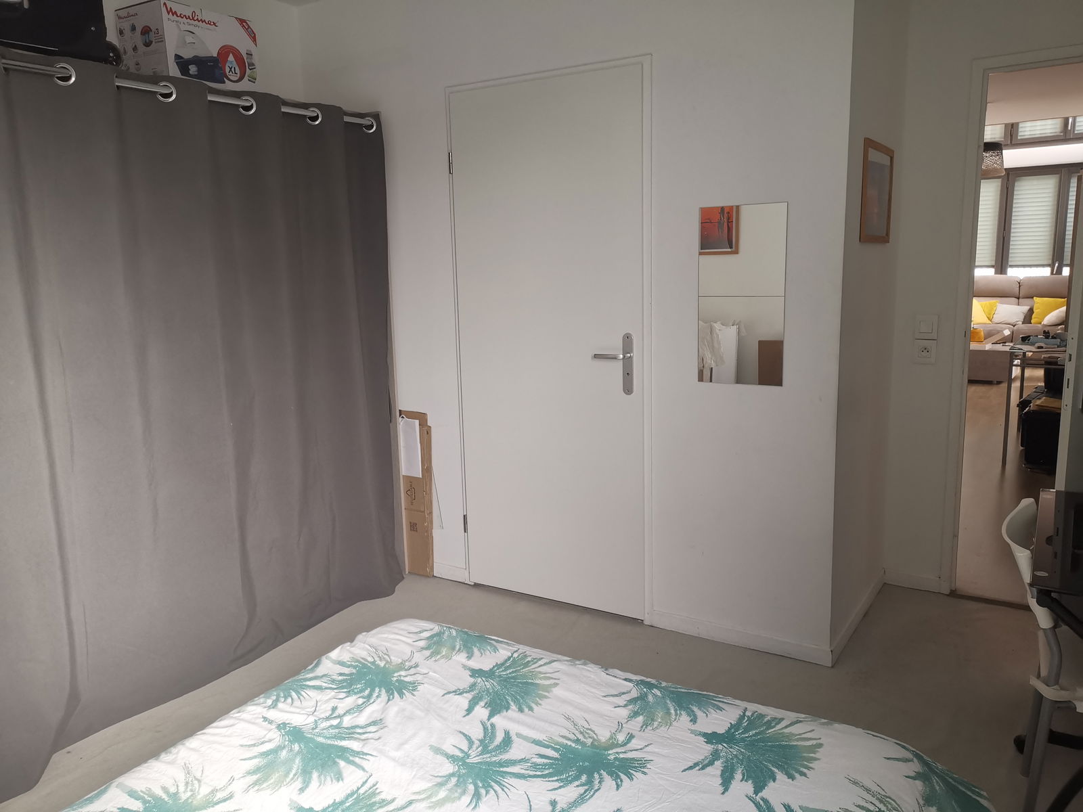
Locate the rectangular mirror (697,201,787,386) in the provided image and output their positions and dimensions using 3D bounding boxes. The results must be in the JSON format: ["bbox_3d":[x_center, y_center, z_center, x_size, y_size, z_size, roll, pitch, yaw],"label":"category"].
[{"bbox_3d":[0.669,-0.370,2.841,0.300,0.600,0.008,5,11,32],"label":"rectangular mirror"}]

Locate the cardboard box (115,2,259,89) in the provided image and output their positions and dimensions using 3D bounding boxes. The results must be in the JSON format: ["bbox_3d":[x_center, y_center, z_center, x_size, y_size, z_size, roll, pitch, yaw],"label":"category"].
[{"bbox_3d":[-1.274,-1.266,3.069,0.268,0.270,0.381,5,11,32],"label":"cardboard box"}]

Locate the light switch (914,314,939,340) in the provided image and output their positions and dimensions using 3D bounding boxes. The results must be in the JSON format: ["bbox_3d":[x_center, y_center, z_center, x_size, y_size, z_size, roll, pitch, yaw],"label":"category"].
[{"bbox_3d":[1.526,-0.311,3.344,0.080,0.096,0.012,5,11,32],"label":"light switch"}]

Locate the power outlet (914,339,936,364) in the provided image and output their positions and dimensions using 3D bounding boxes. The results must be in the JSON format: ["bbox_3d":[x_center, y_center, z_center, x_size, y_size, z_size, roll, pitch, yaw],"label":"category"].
[{"bbox_3d":[1.528,-0.215,3.360,0.080,0.096,0.012,5,11,32],"label":"power outlet"}]

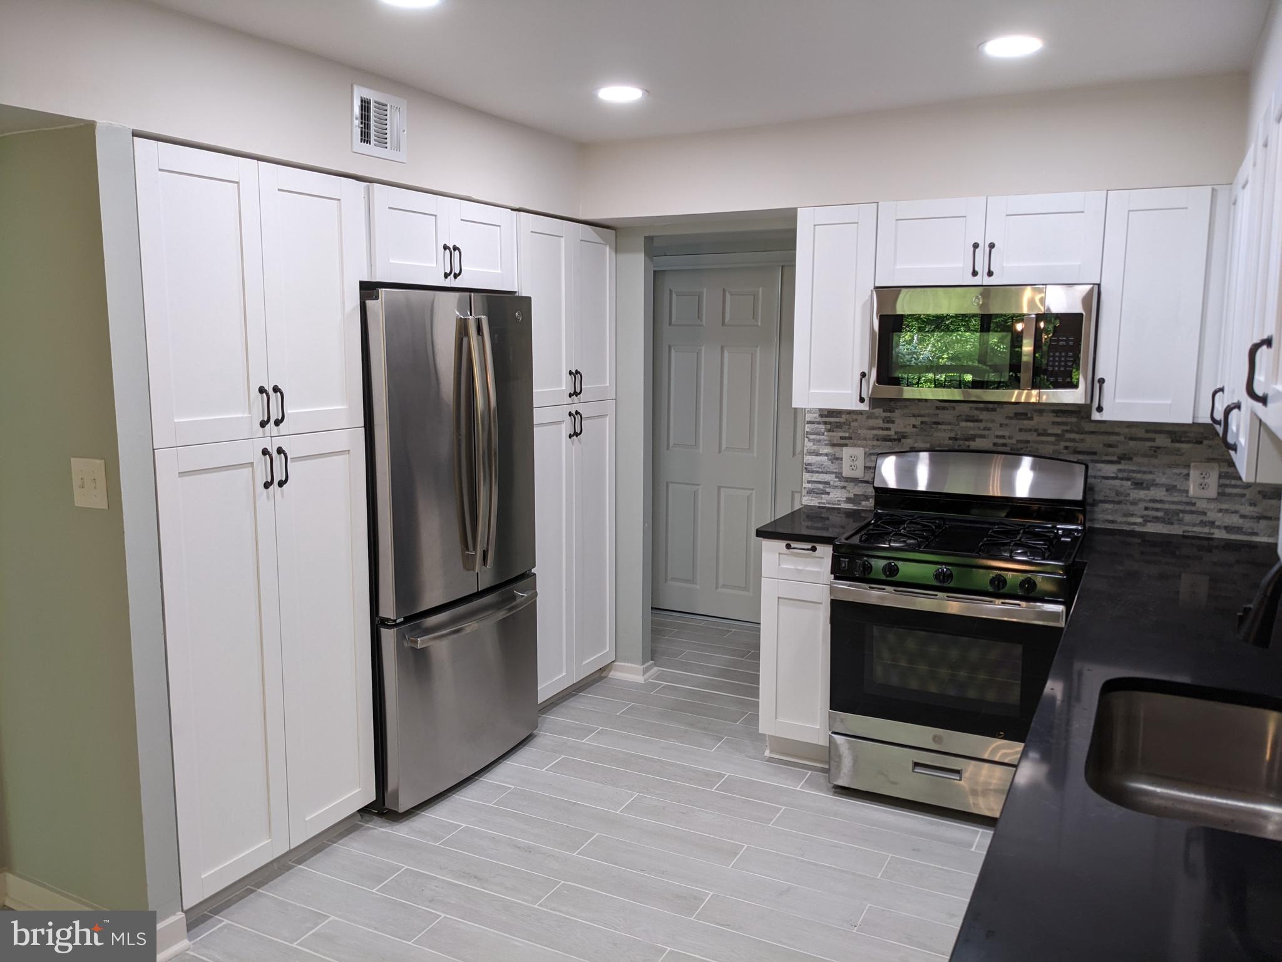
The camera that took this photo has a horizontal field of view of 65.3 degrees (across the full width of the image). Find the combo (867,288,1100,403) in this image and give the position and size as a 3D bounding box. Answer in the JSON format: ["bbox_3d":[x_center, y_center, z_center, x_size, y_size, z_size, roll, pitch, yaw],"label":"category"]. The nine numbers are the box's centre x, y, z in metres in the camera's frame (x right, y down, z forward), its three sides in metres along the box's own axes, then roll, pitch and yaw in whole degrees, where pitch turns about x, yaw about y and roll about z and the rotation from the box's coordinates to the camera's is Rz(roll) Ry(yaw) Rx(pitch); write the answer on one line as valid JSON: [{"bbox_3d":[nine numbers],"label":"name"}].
[{"bbox_3d":[1.268,-0.502,3.679,0.758,0.408,0.400,5,9,27],"label":"combo"}]

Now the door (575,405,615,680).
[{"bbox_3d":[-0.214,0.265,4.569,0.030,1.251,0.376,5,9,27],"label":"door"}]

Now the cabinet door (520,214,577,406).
[{"bbox_3d":[-0.388,-0.685,4.107,0.024,0.760,0.388,4,9,27],"label":"cabinet door"}]

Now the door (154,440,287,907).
[{"bbox_3d":[-1.157,0.520,2.788,0.024,1.258,0.377,4,9,27],"label":"door"}]

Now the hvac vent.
[{"bbox_3d":[-0.812,-1.109,3.122,0.022,0.196,0.244,4,9,27],"label":"hvac vent"}]

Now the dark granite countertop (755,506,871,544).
[{"bbox_3d":[0.708,0.170,3.942,0.320,0.033,0.627,4,9,27],"label":"dark granite countertop"}]

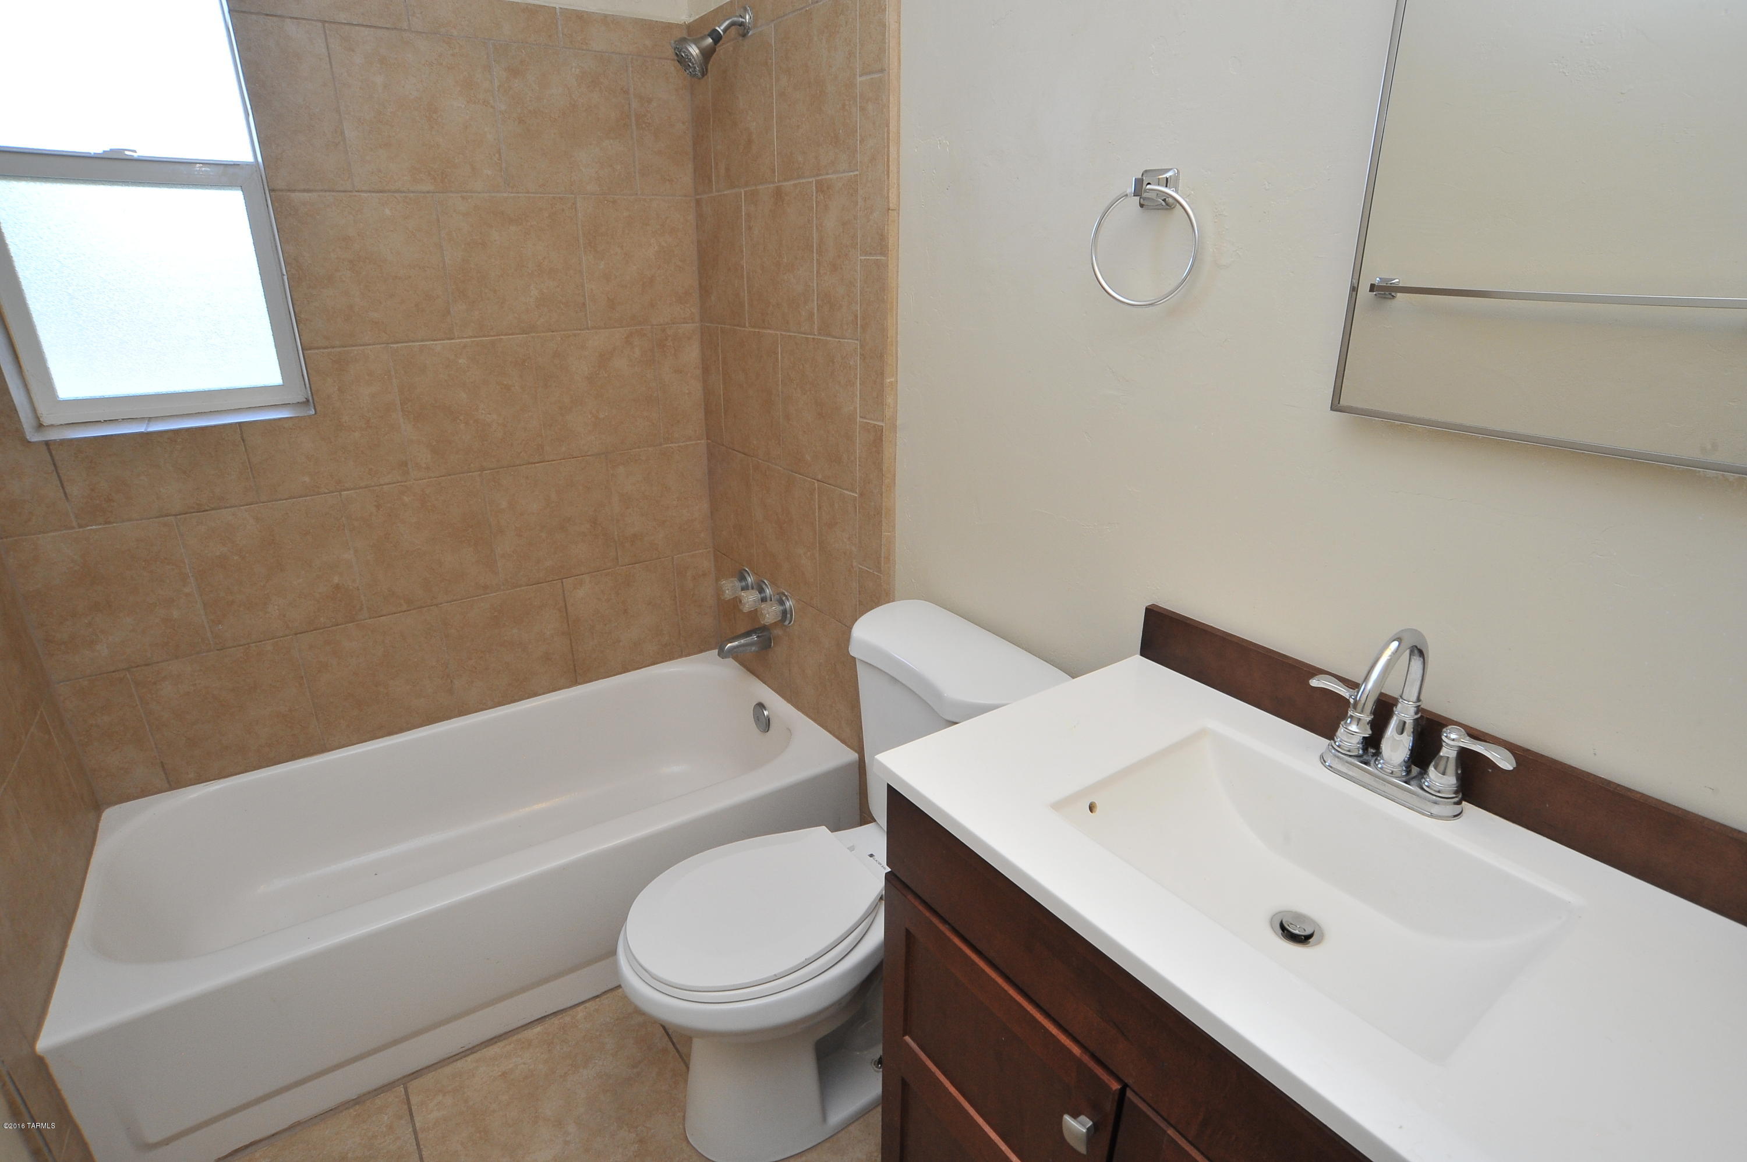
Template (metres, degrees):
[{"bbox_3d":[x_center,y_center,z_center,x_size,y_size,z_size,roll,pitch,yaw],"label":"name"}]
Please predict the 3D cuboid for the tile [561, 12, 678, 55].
[{"bbox_3d":[-0.568,-1.237,1.979,0.296,0.076,0.010,-14,24,-33],"label":"tile"}]

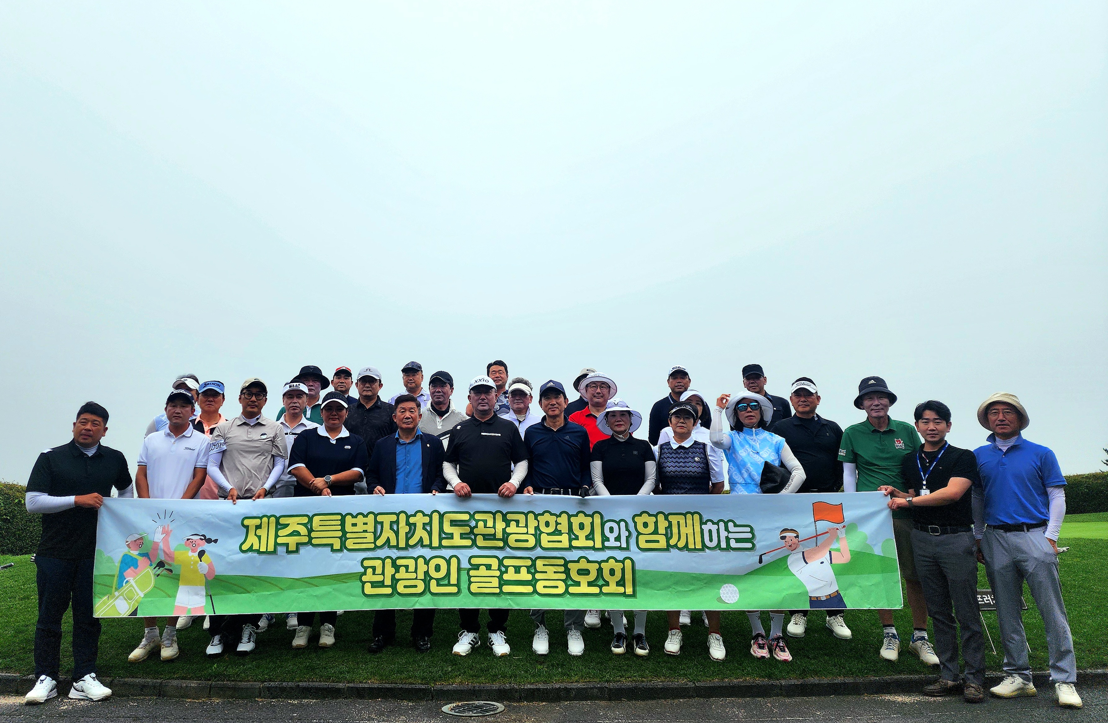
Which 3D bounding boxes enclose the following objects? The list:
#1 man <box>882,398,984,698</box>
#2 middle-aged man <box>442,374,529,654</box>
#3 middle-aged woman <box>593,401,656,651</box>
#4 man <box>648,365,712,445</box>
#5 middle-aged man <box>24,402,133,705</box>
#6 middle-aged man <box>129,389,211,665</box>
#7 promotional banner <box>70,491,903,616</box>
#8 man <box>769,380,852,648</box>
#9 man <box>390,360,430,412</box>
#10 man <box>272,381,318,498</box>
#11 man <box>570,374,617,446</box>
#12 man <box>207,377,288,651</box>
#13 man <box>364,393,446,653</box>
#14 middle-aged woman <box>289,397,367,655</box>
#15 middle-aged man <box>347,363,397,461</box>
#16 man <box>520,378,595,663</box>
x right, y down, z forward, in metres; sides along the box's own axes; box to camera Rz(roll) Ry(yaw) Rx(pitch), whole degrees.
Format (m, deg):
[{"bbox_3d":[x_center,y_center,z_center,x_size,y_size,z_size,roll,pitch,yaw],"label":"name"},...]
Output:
[{"bbox_3d":[2.325,1.134,4.582,0.600,1.798,0.380,-5,-11,22],"label":"man"},{"bbox_3d":[-0.458,0.966,4.792,0.560,1.760,0.420,0,-9,-1],"label":"middle-aged man"},{"bbox_3d":[0.465,1.062,4.862,0.430,1.620,0.360,-1,-10,5],"label":"middle-aged woman"},{"bbox_3d":[0.959,0.915,5.625,0.500,1.800,0.340,-2,-10,8],"label":"man"},{"bbox_3d":[-2.919,1.130,4.531,0.600,1.770,0.440,5,-11,-28],"label":"middle-aged man"},{"bbox_3d":[-2.518,1.045,4.854,0.480,1.740,0.360,3,-10,-18],"label":"middle-aged man"},{"bbox_3d":[-0.340,1.190,4.590,4.950,0.715,0.180,0,-11,0],"label":"promotional banner"},{"bbox_3d":[1.817,0.982,5.191,0.550,1.768,0.340,-2,-11,9],"label":"man"},{"bbox_3d":[-1.296,0.879,6.553,0.540,1.788,0.320,0,-11,-3],"label":"man"},{"bbox_3d":[-1.913,1.005,5.307,0.500,1.740,0.340,2,-10,-12],"label":"man"},{"bbox_3d":[0.316,0.962,5.390,0.560,1.798,0.340,-1,-11,3],"label":"man"},{"bbox_3d":[-2.004,0.978,4.808,0.500,1.760,0.380,2,-10,-16],"label":"man"},{"bbox_3d":[-1.030,1.068,5.126,0.560,1.707,0.330,1,-11,-6],"label":"man"},{"bbox_3d":[-1.509,1.026,4.924,0.500,1.660,0.380,2,-10,-12],"label":"middle-aged woman"},{"bbox_3d":[-1.439,0.918,5.613,0.570,1.798,0.340,1,-11,-6],"label":"middle-aged man"},{"bbox_3d":[0.020,0.991,4.881,0.480,1.770,0.360,0,-9,0],"label":"man"}]

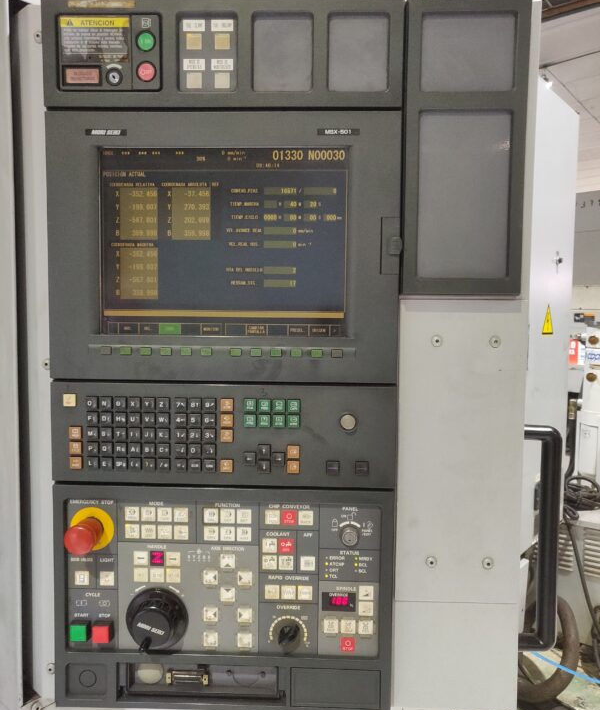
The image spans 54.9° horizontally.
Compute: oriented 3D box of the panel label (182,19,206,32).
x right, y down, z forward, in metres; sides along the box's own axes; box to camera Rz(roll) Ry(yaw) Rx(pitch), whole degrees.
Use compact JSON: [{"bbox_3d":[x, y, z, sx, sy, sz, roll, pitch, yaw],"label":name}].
[{"bbox_3d":[-0.119,-0.373,0.656,0.025,0.013,0.002,1,4,2],"label":"panel label"}]

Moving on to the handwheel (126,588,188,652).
[{"bbox_3d":[-0.170,0.315,0.670,0.074,0.074,0.053,1,4,2],"label":"handwheel"}]

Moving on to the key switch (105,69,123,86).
[{"bbox_3d":[-0.208,-0.312,0.650,0.019,0.019,0.013,1,4,2],"label":"key switch"}]

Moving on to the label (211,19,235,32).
[{"bbox_3d":[-0.087,-0.372,0.655,0.025,0.013,0.002,1,4,2],"label":"label"}]

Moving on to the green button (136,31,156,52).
[{"bbox_3d":[-0.172,-0.350,0.646,0.022,0.022,0.013,1,4,2],"label":"green button"}]

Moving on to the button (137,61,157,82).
[{"bbox_3d":[-0.172,-0.317,0.648,0.022,0.022,0.013,1,4,2],"label":"button"}]

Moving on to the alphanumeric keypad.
[{"bbox_3d":[-0.167,0.091,0.672,0.163,0.089,0.010,1,4,2],"label":"alphanumeric keypad"}]

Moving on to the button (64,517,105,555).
[{"bbox_3d":[-0.249,0.210,0.672,0.034,0.034,0.042,1,4,2],"label":"button"}]

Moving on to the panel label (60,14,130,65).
[{"bbox_3d":[-0.232,-0.357,0.655,0.079,0.051,0.002,1,4,2],"label":"panel label"}]

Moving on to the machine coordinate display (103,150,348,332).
[{"bbox_3d":[-0.086,-0.129,0.670,0.285,0.214,0.015,1,4,2],"label":"machine coordinate display"}]

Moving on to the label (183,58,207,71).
[{"bbox_3d":[-0.120,-0.330,0.658,0.025,0.012,0.002,1,4,2],"label":"label"}]

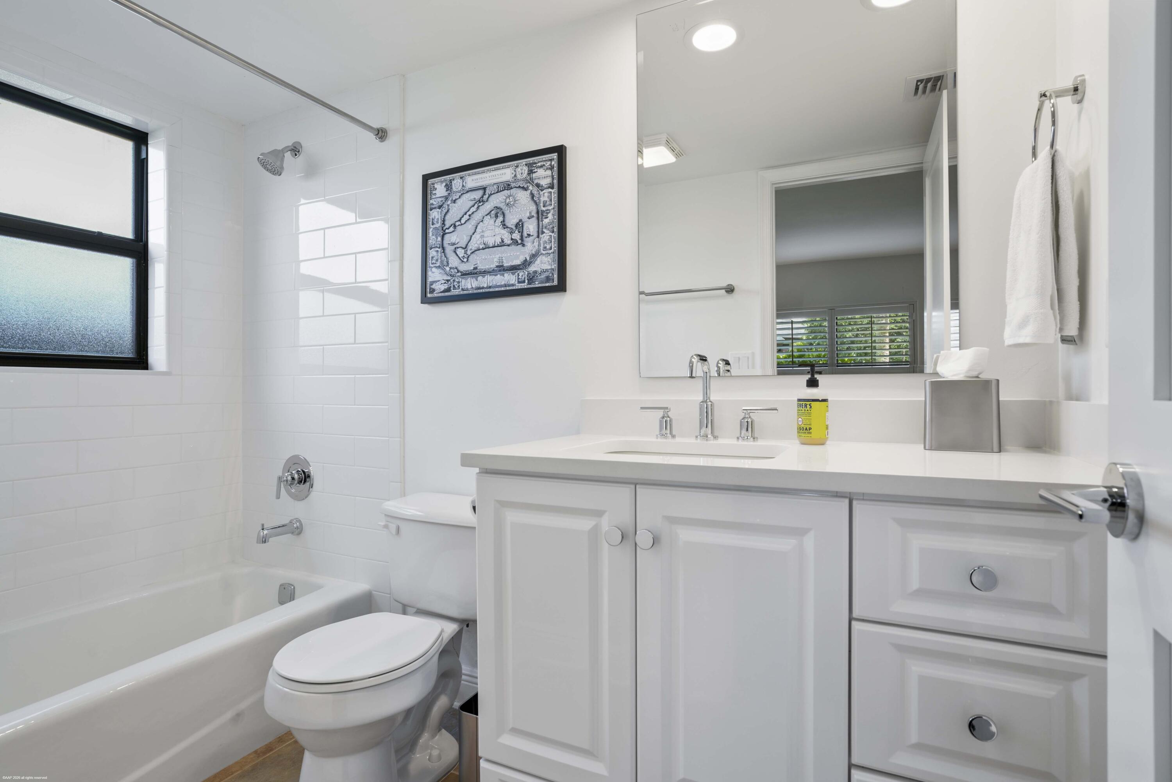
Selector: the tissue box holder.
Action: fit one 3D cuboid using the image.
[{"bbox_3d":[0.748,0.047,1.171,0.123,0.137,0.123,0,0,26],"label":"tissue box holder"}]

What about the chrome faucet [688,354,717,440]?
[{"bbox_3d":[0.280,0.018,1.427,0.055,0.213,0.155,0,0,26],"label":"chrome faucet"}]

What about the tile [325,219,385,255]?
[{"bbox_3d":[-0.835,-0.552,2.123,0.318,0.108,0.009,0,0,26],"label":"tile"}]

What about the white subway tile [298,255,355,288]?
[{"bbox_3d":[-0.947,-0.429,2.129,0.312,0.105,0.009,0,0,26],"label":"white subway tile"}]

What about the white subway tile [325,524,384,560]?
[{"bbox_3d":[-0.837,0.548,2.126,0.318,0.108,0.009,0,0,26],"label":"white subway tile"}]

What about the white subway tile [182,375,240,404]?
[{"bbox_3d":[-1.455,-0.005,2.282,0.010,0.107,0.227,0,0,26],"label":"white subway tile"}]

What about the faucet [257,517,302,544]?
[{"bbox_3d":[-1.139,0.519,2.181,0.064,0.074,0.150,0,0,26],"label":"faucet"}]

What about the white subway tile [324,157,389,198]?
[{"bbox_3d":[-0.805,-0.749,2.058,0.312,0.105,0.009,0,0,26],"label":"white subway tile"}]

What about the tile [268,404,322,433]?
[{"bbox_3d":[-1.113,0.105,2.250,0.315,0.107,0.010,0,0,26],"label":"tile"}]

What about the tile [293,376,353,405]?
[{"bbox_3d":[-0.970,-0.004,2.180,0.315,0.107,0.010,0,0,26],"label":"tile"}]

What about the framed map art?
[{"bbox_3d":[-0.295,-0.492,1.800,0.525,0.420,0.020,0,0,26],"label":"framed map art"}]

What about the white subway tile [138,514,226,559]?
[{"bbox_3d":[-1.520,0.546,2.200,0.009,0.108,0.318,0,0,26],"label":"white subway tile"}]

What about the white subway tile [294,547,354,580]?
[{"bbox_3d":[-0.980,0.654,2.198,0.318,0.101,0.009,0,0,26],"label":"white subway tile"}]

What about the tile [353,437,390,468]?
[{"bbox_3d":[-0.747,0.215,2.057,0.158,0.106,0.010,0,0,26],"label":"tile"}]

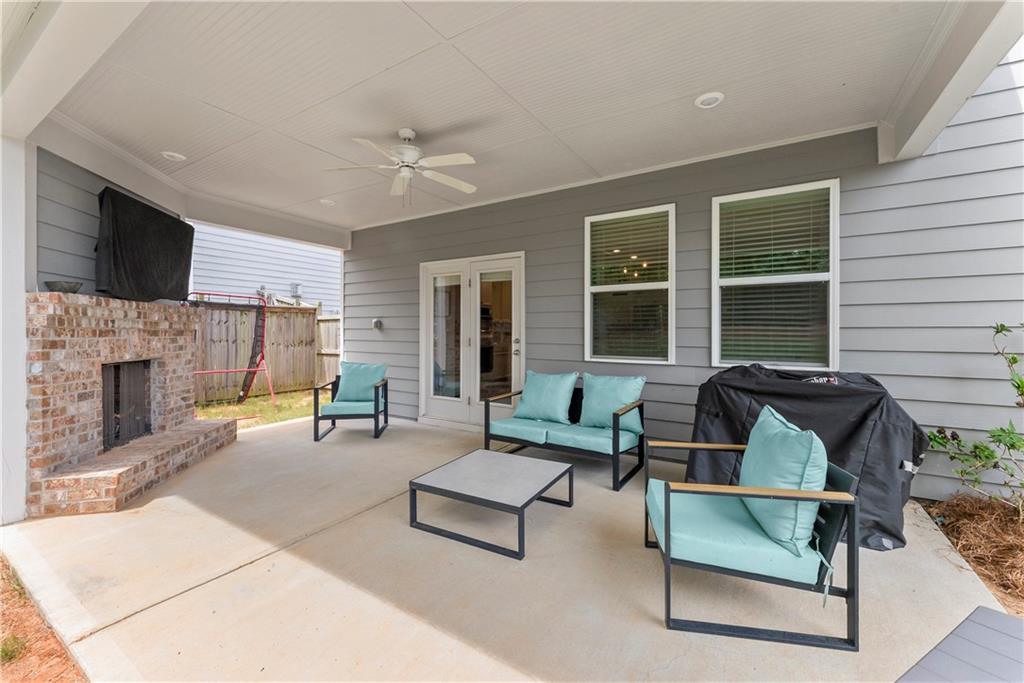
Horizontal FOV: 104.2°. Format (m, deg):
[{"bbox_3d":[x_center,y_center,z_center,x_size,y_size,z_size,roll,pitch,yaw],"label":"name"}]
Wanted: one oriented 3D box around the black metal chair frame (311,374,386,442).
[{"bbox_3d":[-1.940,0.779,4.910,0.670,0.690,0.710,0,1,-10],"label":"black metal chair frame"}]

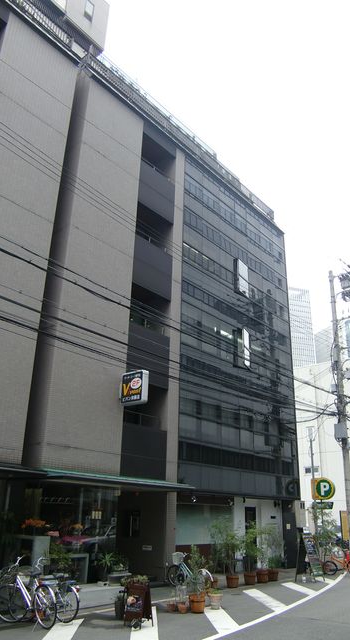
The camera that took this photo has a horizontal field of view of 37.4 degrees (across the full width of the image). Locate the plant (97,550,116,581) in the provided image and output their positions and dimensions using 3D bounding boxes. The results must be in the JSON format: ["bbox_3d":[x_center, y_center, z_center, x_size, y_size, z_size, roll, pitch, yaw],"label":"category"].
[{"bbox_3d":[-1.867,6.710,14.164,0.460,0.750,0.460,2,-22,1],"label":"plant"}]

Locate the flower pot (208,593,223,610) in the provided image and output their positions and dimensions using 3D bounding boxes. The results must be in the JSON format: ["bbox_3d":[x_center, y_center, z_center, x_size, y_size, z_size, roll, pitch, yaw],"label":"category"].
[{"bbox_3d":[0.880,6.118,11.255,0.320,0.300,0.320,2,-22,1],"label":"flower pot"}]

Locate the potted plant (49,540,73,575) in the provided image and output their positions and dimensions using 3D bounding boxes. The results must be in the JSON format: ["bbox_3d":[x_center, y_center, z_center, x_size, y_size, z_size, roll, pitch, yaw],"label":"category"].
[{"bbox_3d":[-2.849,6.146,13.210,0.600,0.860,0.620,-16,-27,37],"label":"potted plant"}]

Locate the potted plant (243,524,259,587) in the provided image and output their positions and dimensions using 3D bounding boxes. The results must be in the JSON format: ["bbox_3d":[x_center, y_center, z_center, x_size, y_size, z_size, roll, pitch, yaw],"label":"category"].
[{"bbox_3d":[2.328,7.343,16.344,0.540,1.776,0.540,1,-21,1],"label":"potted plant"}]

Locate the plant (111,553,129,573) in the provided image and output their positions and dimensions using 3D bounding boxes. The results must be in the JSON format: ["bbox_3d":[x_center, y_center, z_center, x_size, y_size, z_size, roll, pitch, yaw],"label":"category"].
[{"bbox_3d":[-1.411,6.277,13.400,0.440,0.470,0.400,-16,-28,38],"label":"plant"}]

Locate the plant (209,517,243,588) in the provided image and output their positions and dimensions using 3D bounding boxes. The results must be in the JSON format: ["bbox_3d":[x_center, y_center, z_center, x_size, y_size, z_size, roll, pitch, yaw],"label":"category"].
[{"bbox_3d":[1.562,7.008,15.632,0.880,1.885,0.920,1,-21,1],"label":"plant"}]

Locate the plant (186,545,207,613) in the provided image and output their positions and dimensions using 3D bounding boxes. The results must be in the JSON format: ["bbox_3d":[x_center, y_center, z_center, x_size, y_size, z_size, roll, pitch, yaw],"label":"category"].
[{"bbox_3d":[0.497,5.581,11.185,0.460,1.260,0.460,2,-22,1],"label":"plant"}]

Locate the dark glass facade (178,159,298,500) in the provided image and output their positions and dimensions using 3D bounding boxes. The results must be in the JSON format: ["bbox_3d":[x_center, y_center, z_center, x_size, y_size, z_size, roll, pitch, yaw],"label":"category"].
[{"bbox_3d":[2.771,0.582,22.272,0.500,13.274,8.460,-16,-27,37],"label":"dark glass facade"}]

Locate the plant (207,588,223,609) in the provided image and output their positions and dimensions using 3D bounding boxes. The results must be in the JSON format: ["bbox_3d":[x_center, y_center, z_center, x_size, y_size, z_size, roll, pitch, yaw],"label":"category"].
[{"bbox_3d":[0.882,6.067,11.275,0.320,0.410,0.320,2,-22,1],"label":"plant"}]

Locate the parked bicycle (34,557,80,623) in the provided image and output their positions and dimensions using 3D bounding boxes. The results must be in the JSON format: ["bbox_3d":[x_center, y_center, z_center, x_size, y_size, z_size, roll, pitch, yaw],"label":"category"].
[{"bbox_3d":[-2.530,5.449,10.380,1.680,1.030,0.560,-11,-25,30],"label":"parked bicycle"}]

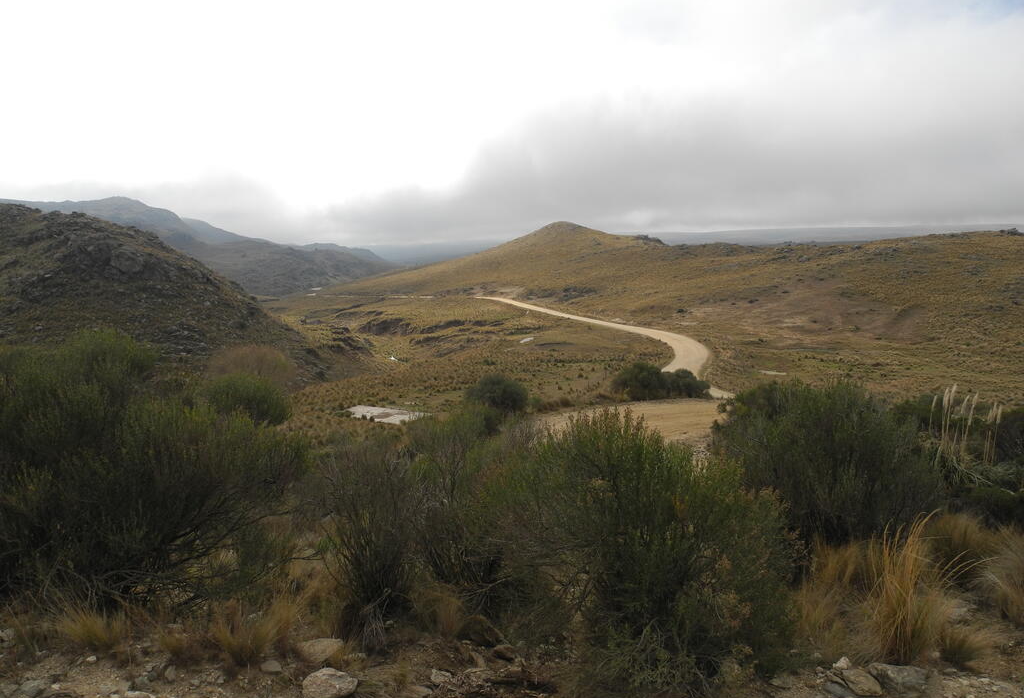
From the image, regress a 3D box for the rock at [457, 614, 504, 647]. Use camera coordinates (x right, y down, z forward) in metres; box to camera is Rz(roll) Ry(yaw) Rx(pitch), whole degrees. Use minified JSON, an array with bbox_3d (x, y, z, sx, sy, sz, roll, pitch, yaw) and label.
[{"bbox_3d":[-0.136,1.217,3.584,0.207,0.128,0.145,0,8,-2],"label":"rock"}]

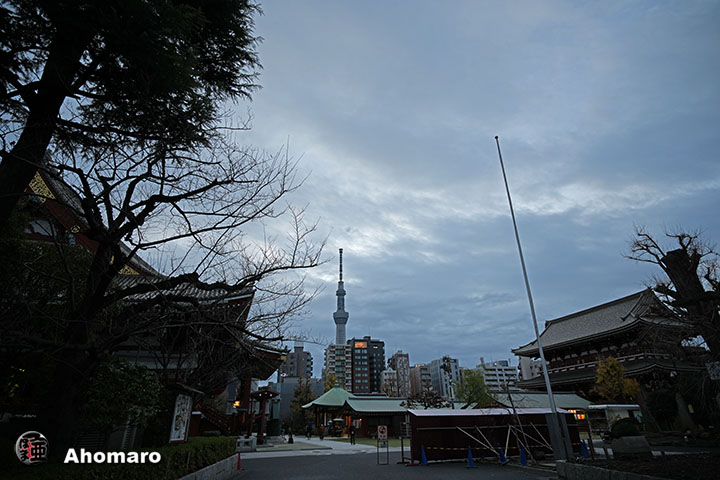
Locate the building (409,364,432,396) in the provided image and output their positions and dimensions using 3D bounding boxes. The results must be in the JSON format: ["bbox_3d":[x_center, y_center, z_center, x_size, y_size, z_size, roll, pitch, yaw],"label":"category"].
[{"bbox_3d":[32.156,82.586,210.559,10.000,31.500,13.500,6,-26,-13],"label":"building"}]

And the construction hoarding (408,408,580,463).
[{"bbox_3d":[7.304,10.539,22.019,10.100,2.350,1.600,5,-26,-14],"label":"construction hoarding"}]

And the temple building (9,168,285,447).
[{"bbox_3d":[-34.286,9.100,49.054,47.500,29.400,44.000,7,-26,-17],"label":"temple building"}]

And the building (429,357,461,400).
[{"bbox_3d":[47.448,82.560,216.567,11.000,36.000,16.000,2,-25,-6],"label":"building"}]

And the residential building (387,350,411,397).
[{"bbox_3d":[20.215,78.794,210.537,8.500,38.500,15.000,6,-26,-13],"label":"residential building"}]

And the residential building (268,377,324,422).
[{"bbox_3d":[-25.936,67.131,163.053,21.000,21.000,14.000,2,-25,-6],"label":"residential building"}]

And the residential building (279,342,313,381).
[{"bbox_3d":[-31.093,70.625,188.509,14.000,36.500,14.000,2,-25,-6],"label":"residential building"}]

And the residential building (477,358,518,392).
[{"bbox_3d":[83.585,89.706,232.093,19.000,35.000,13.000,2,-25,-6],"label":"residential building"}]

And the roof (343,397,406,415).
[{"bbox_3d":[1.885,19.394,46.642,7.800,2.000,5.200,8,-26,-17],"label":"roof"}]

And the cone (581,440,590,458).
[{"bbox_3d":[10.390,9.667,18.505,0.380,0.720,0.380,-12,-28,24],"label":"cone"}]

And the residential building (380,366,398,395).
[{"bbox_3d":[15.385,81.650,206.306,8.000,29.800,11.000,6,-26,-13],"label":"residential building"}]

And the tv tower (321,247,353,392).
[{"bbox_3d":[-67.135,320.761,1422.246,68.000,634.000,68.000,0,-25,-3],"label":"tv tower"}]

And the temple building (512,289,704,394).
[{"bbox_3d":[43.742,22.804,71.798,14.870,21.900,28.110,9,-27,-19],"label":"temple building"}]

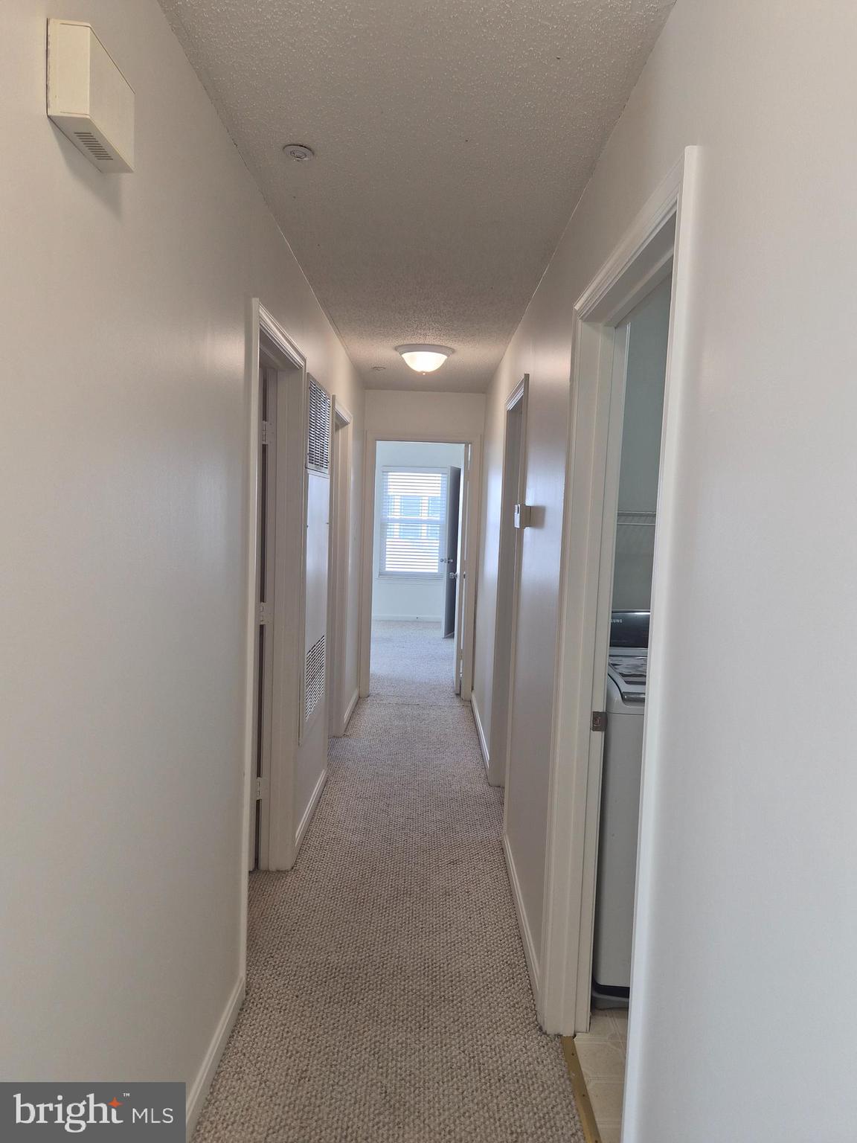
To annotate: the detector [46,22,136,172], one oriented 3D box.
[{"bbox_3d":[-0.483,-0.680,1.100,0.057,0.126,0.162,2,5,0],"label":"detector"}]

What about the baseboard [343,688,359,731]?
[{"bbox_3d":[-0.568,1.004,5.590,0.015,0.112,0.980,2,5,0],"label":"baseboard"}]

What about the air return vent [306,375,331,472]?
[{"bbox_3d":[-0.506,-0.662,3.539,0.022,0.385,0.700,2,5,0],"label":"air return vent"}]

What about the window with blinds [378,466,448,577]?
[{"bbox_3d":[-0.207,-0.660,10.311,0.880,1.500,0.080,2,5,0],"label":"window with blinds"}]

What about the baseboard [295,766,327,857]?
[{"bbox_3d":[-0.572,1.159,3.687,0.015,0.112,0.920,2,5,0],"label":"baseboard"}]

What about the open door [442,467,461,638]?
[{"bbox_3d":[0.311,-0.237,9.351,0.045,2.030,0.700,3,5,16],"label":"open door"}]

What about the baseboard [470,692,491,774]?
[{"bbox_3d":[0.349,1.072,5.153,0.015,0.112,1.820,2,5,0],"label":"baseboard"}]

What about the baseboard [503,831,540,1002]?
[{"bbox_3d":[0.345,1.260,2.841,0.015,0.112,1.100,2,5,0],"label":"baseboard"}]

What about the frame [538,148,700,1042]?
[{"bbox_3d":[0.442,0.348,1.748,0.145,2.115,0.930,2,5,0],"label":"frame"}]

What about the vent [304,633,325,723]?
[{"bbox_3d":[-0.549,0.509,3.694,0.022,0.330,0.620,2,5,0],"label":"vent"}]

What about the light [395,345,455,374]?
[{"bbox_3d":[-0.022,-1.191,4.323,0.333,0.129,0.333,2,5,0],"label":"light"}]

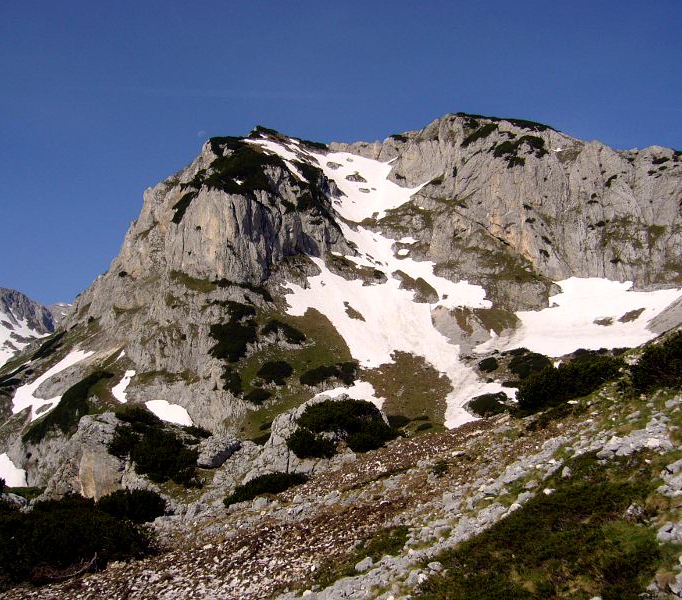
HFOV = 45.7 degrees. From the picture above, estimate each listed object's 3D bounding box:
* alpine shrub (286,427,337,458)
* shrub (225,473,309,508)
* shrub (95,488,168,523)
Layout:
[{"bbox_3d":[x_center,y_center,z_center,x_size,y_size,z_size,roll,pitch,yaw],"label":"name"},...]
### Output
[{"bbox_3d":[-1.131,5.461,31.000,2.000,1.150,1.500,0,-4,0],"label":"alpine shrub"},{"bbox_3d":[-2.380,5.974,25.500,2.600,0.950,1.400,0,-4,0],"label":"shrub"},{"bbox_3d":[-5.827,5.730,22.500,2.000,0.900,1.500,0,-4,0],"label":"shrub"}]

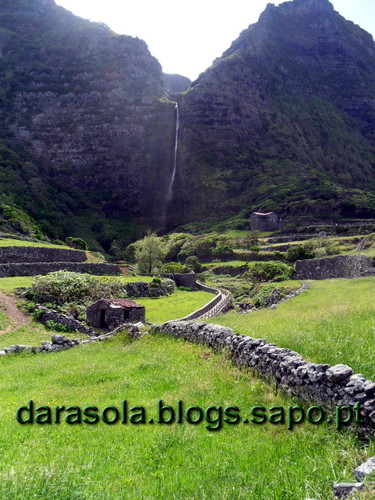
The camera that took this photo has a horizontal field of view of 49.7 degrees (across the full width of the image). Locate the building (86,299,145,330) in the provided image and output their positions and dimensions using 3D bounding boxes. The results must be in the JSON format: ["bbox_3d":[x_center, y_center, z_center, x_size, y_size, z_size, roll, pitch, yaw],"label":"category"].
[{"bbox_3d":[-6.453,5.822,36.500,3.200,2.650,4.100,-2,-4,32],"label":"building"}]

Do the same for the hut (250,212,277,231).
[{"bbox_3d":[19.993,-7.348,105.000,5.900,4.800,4.300,1,-4,-14],"label":"hut"}]

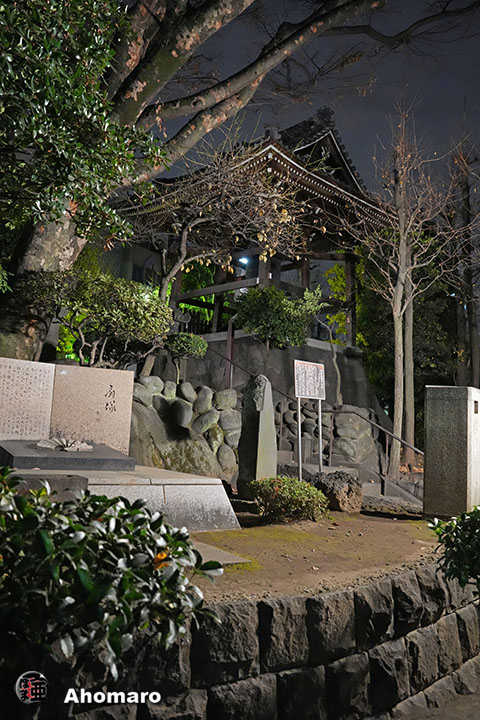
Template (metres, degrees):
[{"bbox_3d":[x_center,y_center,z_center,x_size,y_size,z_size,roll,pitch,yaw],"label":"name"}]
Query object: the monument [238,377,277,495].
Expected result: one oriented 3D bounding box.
[{"bbox_3d":[0.207,0.919,7.058,0.300,1.480,0.380,5,-4,-40],"label":"monument"}]

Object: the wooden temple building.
[{"bbox_3d":[0.744,-4.200,20.590,6.900,7.200,7.100,5,-5,-44],"label":"wooden temple building"}]

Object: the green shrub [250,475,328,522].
[{"bbox_3d":[0.531,1.486,6.223,0.800,0.470,0.720,2,-3,0],"label":"green shrub"}]

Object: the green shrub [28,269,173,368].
[{"bbox_3d":[-1.931,-0.569,8.145,1.850,1.350,1.500,2,-3,0],"label":"green shrub"}]

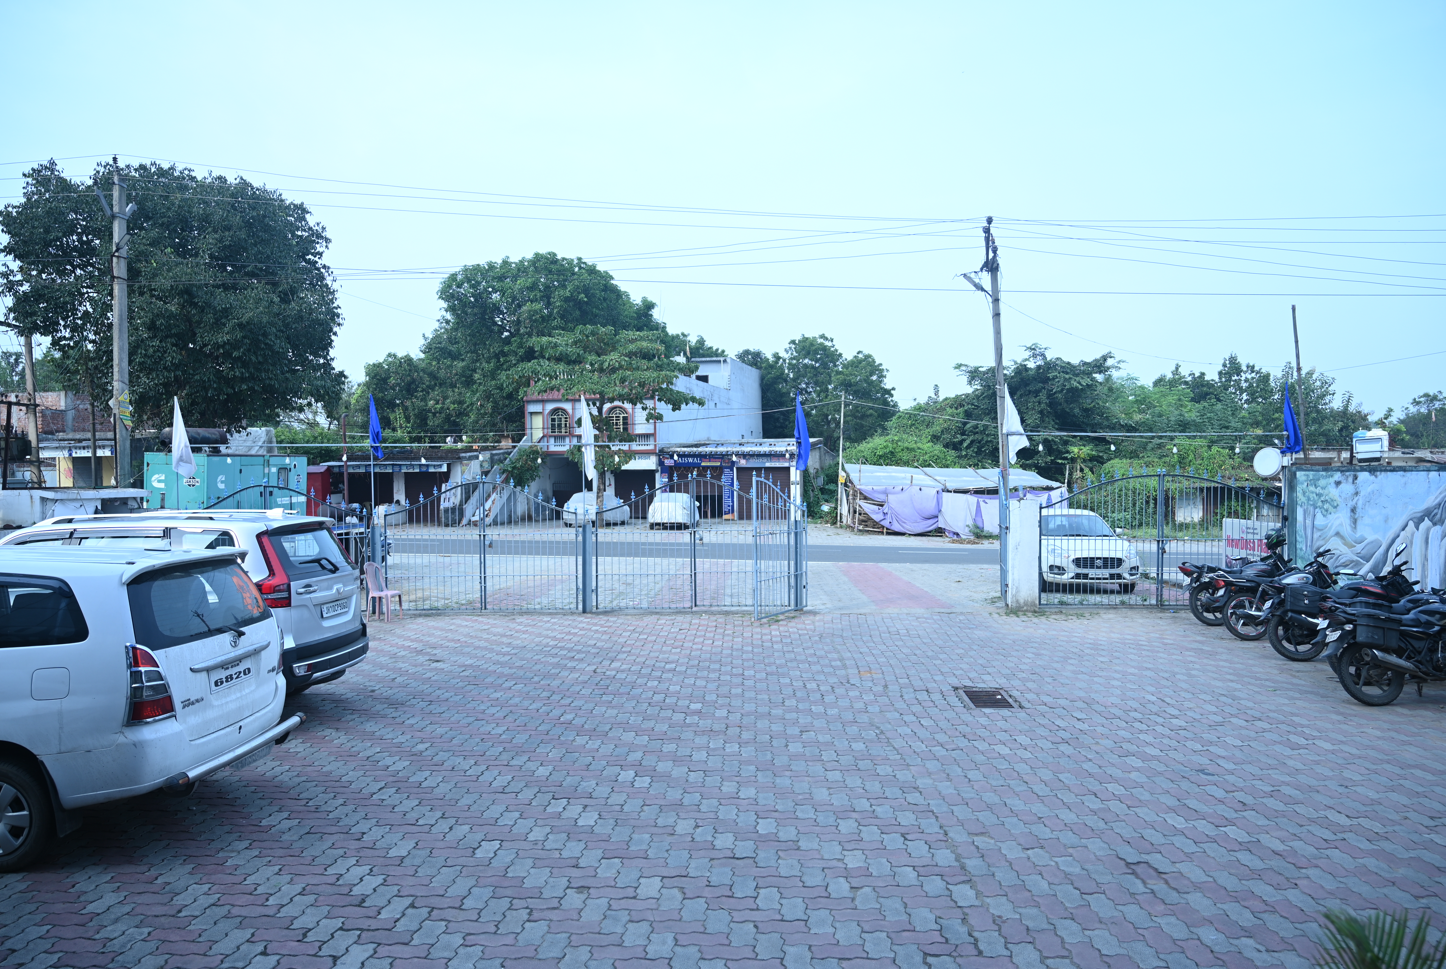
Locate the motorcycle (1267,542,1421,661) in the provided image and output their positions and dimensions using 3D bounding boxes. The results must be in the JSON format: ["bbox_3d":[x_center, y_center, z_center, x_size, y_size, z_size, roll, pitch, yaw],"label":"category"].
[{"bbox_3d":[7.315,1.426,11.075,2.000,1.200,0.760,0,1,8],"label":"motorcycle"}]

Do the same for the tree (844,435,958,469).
[{"bbox_3d":[7.915,-0.236,42.983,5.000,3.800,4.000,-1,0,0],"label":"tree"}]

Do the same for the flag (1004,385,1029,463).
[{"bbox_3d":[4.657,-0.967,15.425,0.434,1.266,0.200,0,1,0],"label":"flag"}]

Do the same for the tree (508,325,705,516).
[{"bbox_3d":[-4.254,-2.079,35.335,7.074,7.270,6.500,0,1,0],"label":"tree"}]

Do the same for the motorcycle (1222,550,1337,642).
[{"bbox_3d":[7.166,1.414,12.164,1.980,1.060,0.720,-1,0,3],"label":"motorcycle"}]

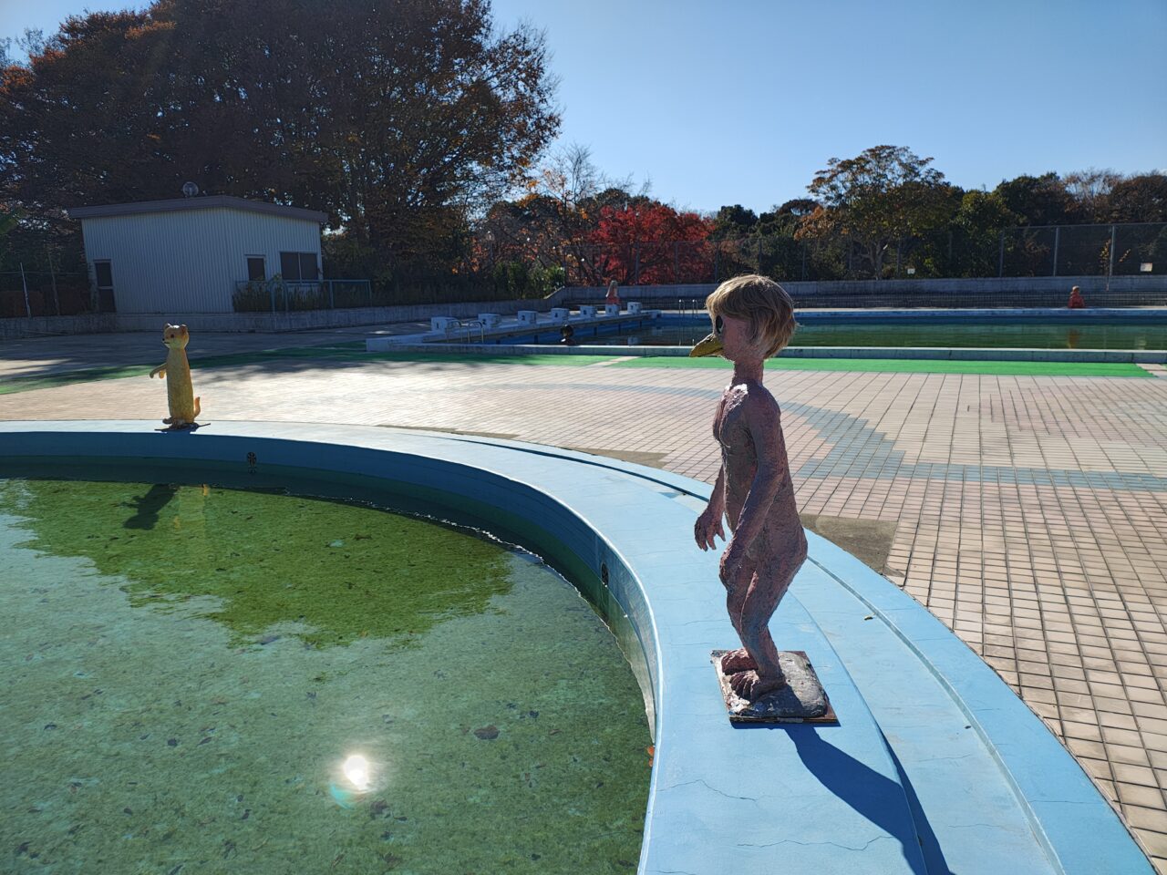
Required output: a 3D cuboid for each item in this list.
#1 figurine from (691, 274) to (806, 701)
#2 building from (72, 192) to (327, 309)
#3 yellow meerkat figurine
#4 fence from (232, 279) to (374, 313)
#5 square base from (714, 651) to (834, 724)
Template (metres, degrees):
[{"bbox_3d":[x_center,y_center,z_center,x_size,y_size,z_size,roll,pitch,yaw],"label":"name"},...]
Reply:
[{"bbox_3d":[0.479,0.145,2.445,0.335,1.205,0.310,-2,10,0],"label":"figurine"},{"bbox_3d":[-14.624,-6.767,32.423,8.024,3.810,5.098,3,11,25],"label":"building"},{"bbox_3d":[-4.101,-0.622,8.444,0.290,1.030,0.410,4,11,30],"label":"yellow meerkat figurine"},{"bbox_3d":[-10.138,-5.275,30.909,0.100,1.070,6.947,3,11,25],"label":"fence"},{"bbox_3d":[0.574,0.747,2.601,0.310,0.058,0.455,-1,10,4],"label":"square base"}]

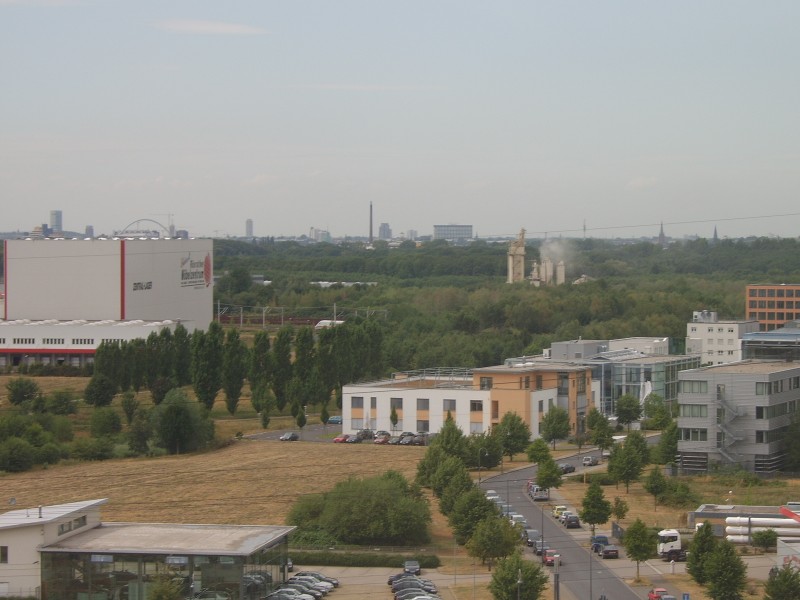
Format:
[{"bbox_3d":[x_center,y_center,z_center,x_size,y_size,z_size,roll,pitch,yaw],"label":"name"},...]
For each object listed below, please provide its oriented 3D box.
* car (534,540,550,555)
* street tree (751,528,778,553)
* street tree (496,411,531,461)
[{"bbox_3d":[16.412,28.579,232.979,1.730,1.470,4.250,0,2,-5],"label":"car"},{"bbox_3d":[42.415,27.997,234.245,3.000,2.550,3.000,0,2,0],"label":"street tree"},{"bbox_3d":[19.098,23.114,339.668,5.700,8.300,5.700,0,2,0],"label":"street tree"}]

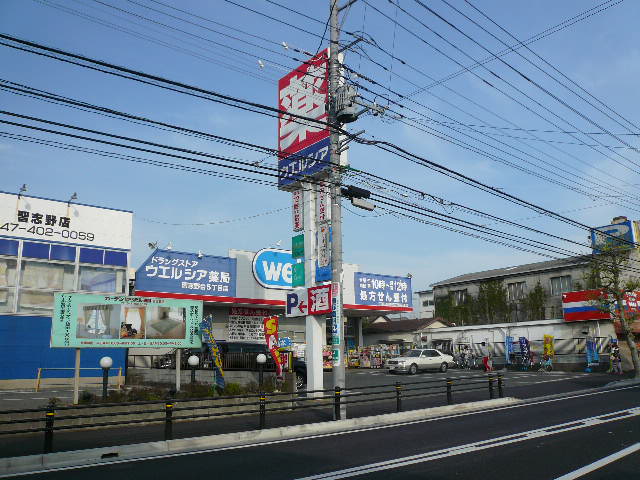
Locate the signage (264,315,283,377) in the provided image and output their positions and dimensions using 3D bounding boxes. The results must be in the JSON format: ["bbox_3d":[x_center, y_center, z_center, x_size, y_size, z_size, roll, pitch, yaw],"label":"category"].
[{"bbox_3d":[-1.277,2.893,14.215,0.550,1.655,0.250,-5,-13,18],"label":"signage"}]

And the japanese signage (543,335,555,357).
[{"bbox_3d":[15.265,7.169,34.500,0.550,1.800,0.120,-10,-15,37],"label":"japanese signage"}]

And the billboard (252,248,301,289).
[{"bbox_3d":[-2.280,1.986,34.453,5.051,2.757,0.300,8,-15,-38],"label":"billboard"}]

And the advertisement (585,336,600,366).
[{"bbox_3d":[15.667,6.449,29.764,0.750,1.598,0.250,-11,-16,39],"label":"advertisement"}]

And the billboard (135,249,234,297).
[{"bbox_3d":[-7.102,1.883,28.208,5.538,2.168,0.250,9,-15,-37],"label":"billboard"}]

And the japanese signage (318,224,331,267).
[{"bbox_3d":[0.146,0.179,17.236,0.150,1.403,0.540,9,-15,-37],"label":"japanese signage"}]

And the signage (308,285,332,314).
[{"bbox_3d":[-0.001,1.932,16.654,0.200,0.855,0.969,9,-15,-37],"label":"signage"}]

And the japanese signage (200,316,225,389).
[{"bbox_3d":[-2.646,2.753,12.800,0.550,1.800,0.250,2,-13,-11],"label":"japanese signage"}]

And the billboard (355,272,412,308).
[{"bbox_3d":[4.610,3.635,37.000,5.397,2.185,0.250,9,-15,-37],"label":"billboard"}]

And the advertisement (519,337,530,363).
[{"bbox_3d":[13.625,7.410,34.500,0.550,1.800,0.120,-10,-15,36],"label":"advertisement"}]

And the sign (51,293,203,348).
[{"bbox_3d":[-4.293,1.914,11.996,3.469,1.143,0.120,9,-16,-39],"label":"sign"}]

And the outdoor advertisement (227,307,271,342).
[{"bbox_3d":[-4.570,5.561,34.114,3.282,2.340,0.120,8,-15,-38],"label":"outdoor advertisement"}]

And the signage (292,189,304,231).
[{"bbox_3d":[-0.633,-1.005,17.498,0.200,1.424,0.684,8,-15,-37],"label":"signage"}]

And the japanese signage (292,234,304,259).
[{"bbox_3d":[-0.648,0.248,17.242,0.150,0.760,0.693,8,-15,-37],"label":"japanese signage"}]

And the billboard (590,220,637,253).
[{"bbox_3d":[18.108,-0.097,31.846,0.500,1.591,2.510,8,-15,-37],"label":"billboard"}]

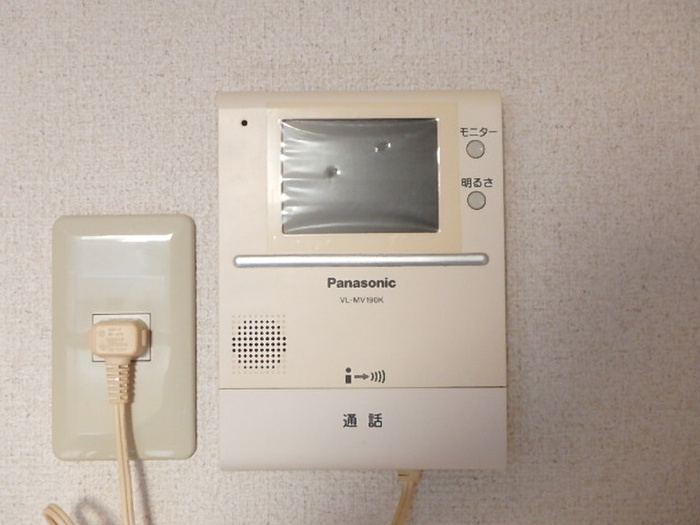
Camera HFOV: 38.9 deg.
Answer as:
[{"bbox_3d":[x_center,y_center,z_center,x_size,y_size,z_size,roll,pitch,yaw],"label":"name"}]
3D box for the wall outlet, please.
[{"bbox_3d":[-0.109,0.037,0.481,0.070,0.120,0.009,0,-1,0],"label":"wall outlet"}]

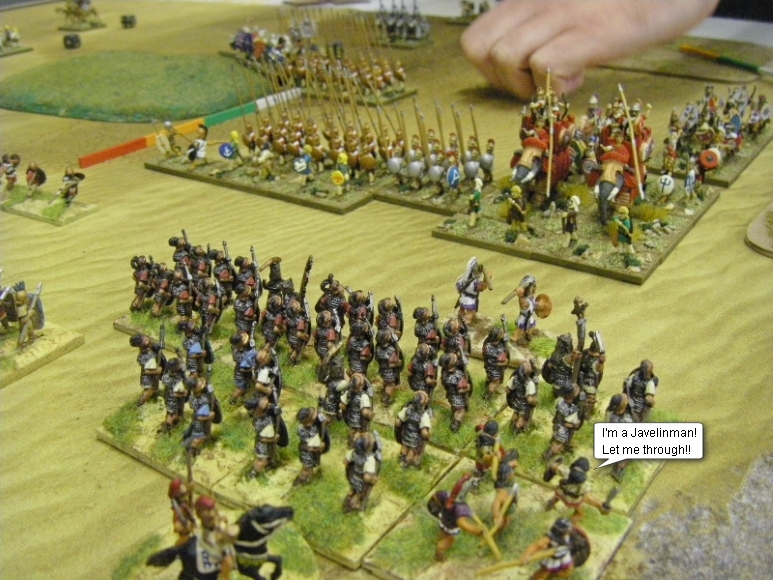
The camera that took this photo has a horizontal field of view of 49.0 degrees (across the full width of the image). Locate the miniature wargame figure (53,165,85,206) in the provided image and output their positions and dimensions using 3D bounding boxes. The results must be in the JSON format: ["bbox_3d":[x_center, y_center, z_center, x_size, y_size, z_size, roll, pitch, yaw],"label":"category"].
[{"bbox_3d":[-0.133,-0.044,0.356,0.009,0.015,0.009,12,30,27],"label":"miniature wargame figure"}]

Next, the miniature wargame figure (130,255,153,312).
[{"bbox_3d":[-0.075,-0.003,0.261,0.007,0.020,0.008,17,32,32],"label":"miniature wargame figure"}]

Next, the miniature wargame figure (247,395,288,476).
[{"bbox_3d":[-0.026,0.032,0.188,0.008,0.019,0.010,20,35,36],"label":"miniature wargame figure"}]

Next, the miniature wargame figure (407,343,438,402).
[{"bbox_3d":[0.009,0.022,0.208,0.008,0.020,0.009,17,32,33],"label":"miniature wargame figure"}]

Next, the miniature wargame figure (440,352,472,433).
[{"bbox_3d":[0.017,0.024,0.204,0.009,0.019,0.008,17,32,32],"label":"miniature wargame figure"}]

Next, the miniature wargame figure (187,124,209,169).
[{"bbox_3d":[-0.088,-0.067,0.396,0.008,0.018,0.006,-16,29,-25],"label":"miniature wargame figure"}]

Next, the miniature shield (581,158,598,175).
[{"bbox_3d":[0.085,-0.052,0.357,0.006,0.006,0.002,15,31,30],"label":"miniature shield"}]

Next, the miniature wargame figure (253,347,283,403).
[{"bbox_3d":[-0.029,0.023,0.211,0.009,0.018,0.008,17,33,33],"label":"miniature wargame figure"}]

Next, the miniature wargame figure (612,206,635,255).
[{"bbox_3d":[0.081,-0.020,0.292,0.007,0.016,0.006,11,30,24],"label":"miniature wargame figure"}]

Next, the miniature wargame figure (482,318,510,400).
[{"bbox_3d":[0.028,0.017,0.215,0.008,0.021,0.008,17,32,32],"label":"miniature wargame figure"}]

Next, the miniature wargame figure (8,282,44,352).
[{"bbox_3d":[-0.103,0.007,0.242,0.009,0.020,0.009,20,35,36],"label":"miniature wargame figure"}]

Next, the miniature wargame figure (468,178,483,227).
[{"bbox_3d":[0.034,-0.033,0.320,0.006,0.018,0.006,-19,31,-31],"label":"miniature wargame figure"}]

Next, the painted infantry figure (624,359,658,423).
[{"bbox_3d":[0.060,0.025,0.200,0.009,0.019,0.007,8,29,20],"label":"painted infantry figure"}]

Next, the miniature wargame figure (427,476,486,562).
[{"bbox_3d":[0.013,0.044,0.164,0.012,0.017,0.009,12,31,26],"label":"miniature wargame figure"}]

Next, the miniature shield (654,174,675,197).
[{"bbox_3d":[0.111,-0.041,0.337,0.007,0.008,0.002,10,29,22],"label":"miniature shield"}]

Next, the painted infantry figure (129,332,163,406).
[{"bbox_3d":[-0.061,0.020,0.217,0.008,0.020,0.009,17,32,33],"label":"painted infantry figure"}]

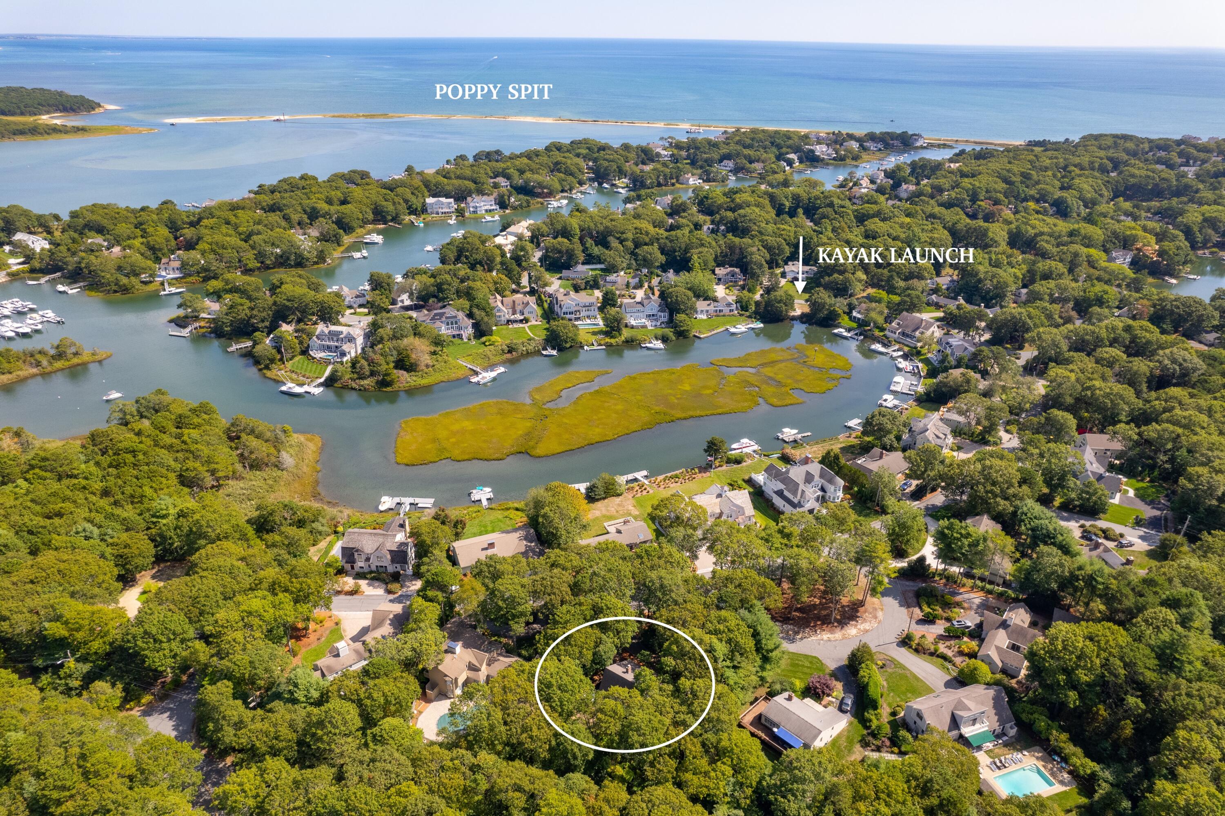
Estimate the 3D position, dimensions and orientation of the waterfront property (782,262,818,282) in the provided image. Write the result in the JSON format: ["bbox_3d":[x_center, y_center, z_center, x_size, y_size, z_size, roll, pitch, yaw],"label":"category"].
[{"bbox_3d":[106.424,-77.851,422.653,19.000,8.300,11.500,2,27,3],"label":"waterfront property"}]

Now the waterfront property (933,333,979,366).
[{"bbox_3d":[154.720,-25.790,330.050,14.710,9.000,18.350,-1,27,-4],"label":"waterfront property"}]

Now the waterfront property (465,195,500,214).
[{"bbox_3d":[-103.000,-162.980,596.390,26.350,11.500,16.940,-11,29,-21],"label":"waterfront property"}]

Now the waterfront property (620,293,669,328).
[{"bbox_3d":[16.010,-48.370,369.600,20.500,11.500,14.000,-4,27,-9],"label":"waterfront property"}]

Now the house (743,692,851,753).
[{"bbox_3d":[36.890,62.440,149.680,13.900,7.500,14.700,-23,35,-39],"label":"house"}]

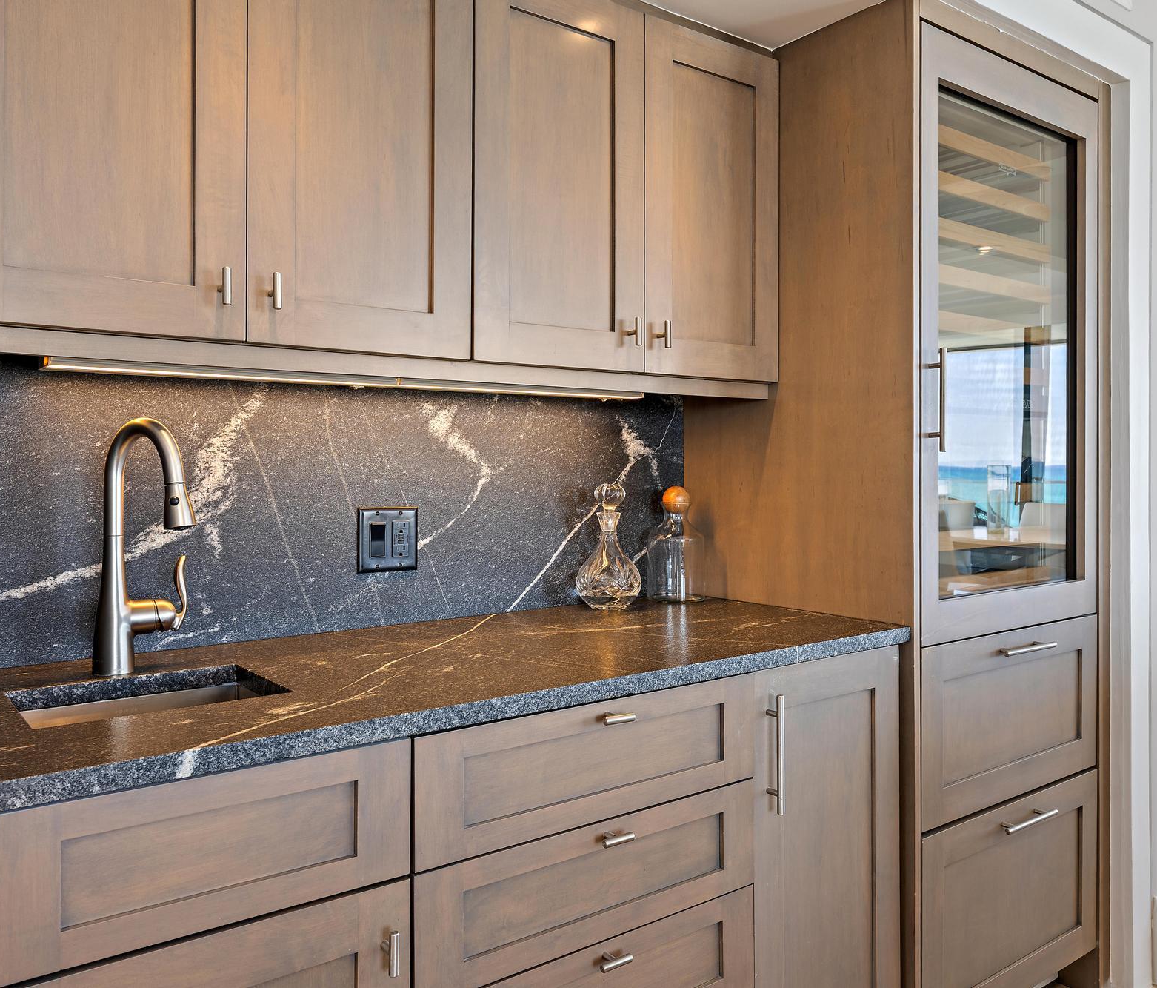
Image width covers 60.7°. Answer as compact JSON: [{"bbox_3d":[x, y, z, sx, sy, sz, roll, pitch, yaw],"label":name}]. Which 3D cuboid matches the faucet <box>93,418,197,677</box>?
[{"bbox_3d":[-0.573,0.076,1.385,0.250,0.361,0.138,0,1,42],"label":"faucet"}]

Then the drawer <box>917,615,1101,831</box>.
[{"bbox_3d":[0.795,0.451,2.178,0.671,0.345,0.420,-1,1,-37],"label":"drawer"}]

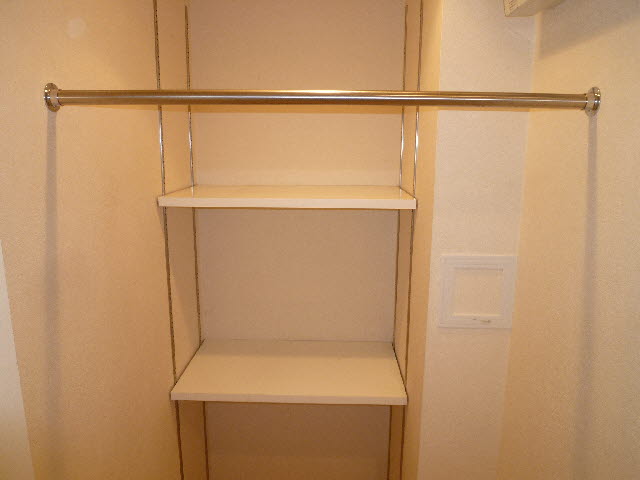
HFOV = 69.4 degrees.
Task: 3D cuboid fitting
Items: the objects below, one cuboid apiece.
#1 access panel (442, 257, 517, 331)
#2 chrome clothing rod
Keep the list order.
[{"bbox_3d":[0.404,0.137,1.178,0.186,0.191,0.015,1,11,2],"label":"access panel"},{"bbox_3d":[-0.003,-0.248,0.821,0.982,0.051,0.051,1,11,2],"label":"chrome clothing rod"}]

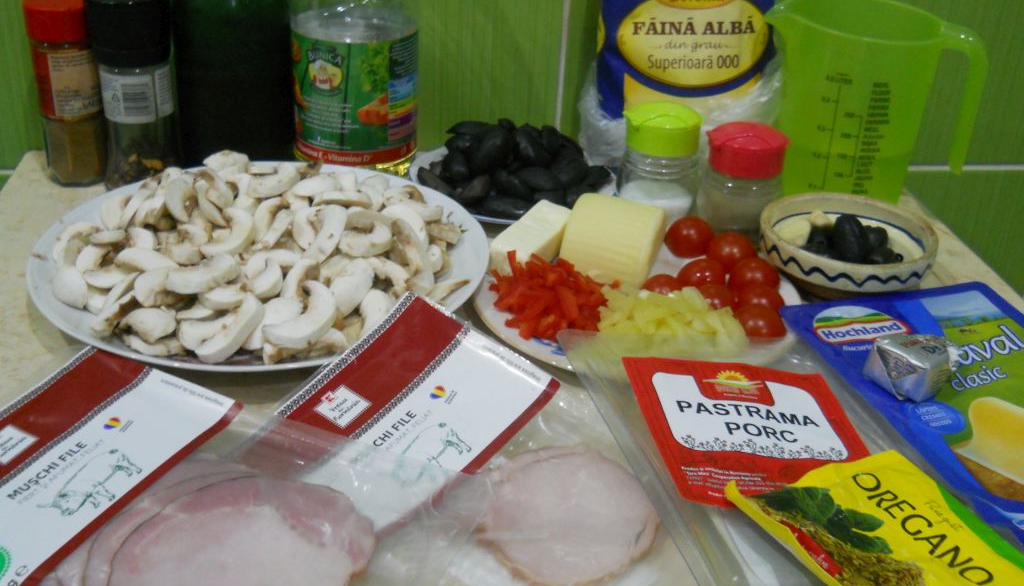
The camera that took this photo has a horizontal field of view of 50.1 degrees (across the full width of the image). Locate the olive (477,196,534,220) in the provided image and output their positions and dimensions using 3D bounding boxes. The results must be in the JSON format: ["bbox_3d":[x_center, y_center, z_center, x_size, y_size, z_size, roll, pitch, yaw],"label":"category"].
[{"bbox_3d":[-0.005,-0.052,0.665,0.033,0.015,0.015,7,29,6],"label":"olive"}]

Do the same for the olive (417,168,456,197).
[{"bbox_3d":[-0.048,-0.070,0.693,0.015,0.015,0.034,-20,37,-36],"label":"olive"}]

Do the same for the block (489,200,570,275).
[{"bbox_3d":[0.013,-0.029,0.616,0.026,0.018,0.072,16,31,21],"label":"block"}]

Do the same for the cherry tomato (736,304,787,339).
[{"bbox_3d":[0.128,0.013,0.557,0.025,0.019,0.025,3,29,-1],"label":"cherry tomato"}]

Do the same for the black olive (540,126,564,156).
[{"bbox_3d":[0.025,-0.098,0.703,0.015,0.015,0.026,-4,30,-13],"label":"black olive"}]

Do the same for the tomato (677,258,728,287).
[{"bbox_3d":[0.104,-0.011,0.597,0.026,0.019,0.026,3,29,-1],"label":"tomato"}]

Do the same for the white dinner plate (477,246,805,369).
[{"bbox_3d":[0.063,0.007,0.581,0.171,0.019,0.171,3,29,-1],"label":"white dinner plate"}]

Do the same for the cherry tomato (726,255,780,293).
[{"bbox_3d":[0.125,-0.007,0.562,0.027,0.024,0.025,-1,30,-8],"label":"cherry tomato"}]

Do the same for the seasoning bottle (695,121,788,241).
[{"bbox_3d":[0.146,-0.072,0.692,0.054,0.059,0.050,7,29,7],"label":"seasoning bottle"}]

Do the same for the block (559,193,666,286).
[{"bbox_3d":[0.056,-0.031,0.611,0.049,0.034,0.039,13,30,17],"label":"block"}]

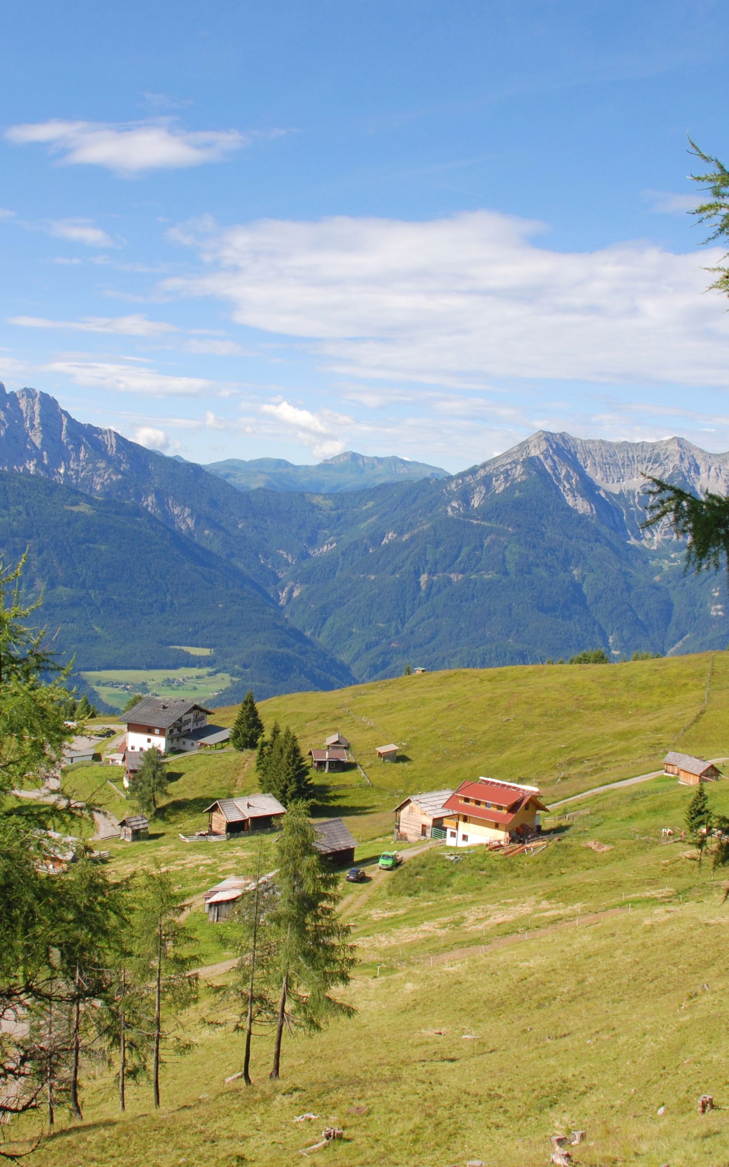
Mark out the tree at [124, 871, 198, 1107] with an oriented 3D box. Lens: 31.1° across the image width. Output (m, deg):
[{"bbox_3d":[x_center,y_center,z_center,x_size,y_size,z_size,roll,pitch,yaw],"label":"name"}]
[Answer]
[{"bbox_3d":[-8.460,16.920,54.560,3.120,10.130,3.120,1,5,0],"label":"tree"}]

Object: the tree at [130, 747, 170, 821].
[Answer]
[{"bbox_3d":[-40.870,38.270,249.380,7.780,14.510,7.780,1,5,0],"label":"tree"}]

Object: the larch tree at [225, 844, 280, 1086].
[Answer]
[{"bbox_3d":[-4.940,16.860,57.530,2.390,10.850,2.390,1,5,0],"label":"larch tree"}]

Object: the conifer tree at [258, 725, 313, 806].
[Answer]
[{"bbox_3d":[-14.500,33.920,242.350,10.090,15.110,8.570,1,5,0],"label":"conifer tree"}]

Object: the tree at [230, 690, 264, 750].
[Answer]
[{"bbox_3d":[-29.190,33.750,324.350,8.100,15.040,8.100,1,5,0],"label":"tree"}]

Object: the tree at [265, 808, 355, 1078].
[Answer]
[{"bbox_3d":[-2.440,16.320,59.450,4.080,12.840,4.080,1,5,0],"label":"tree"}]

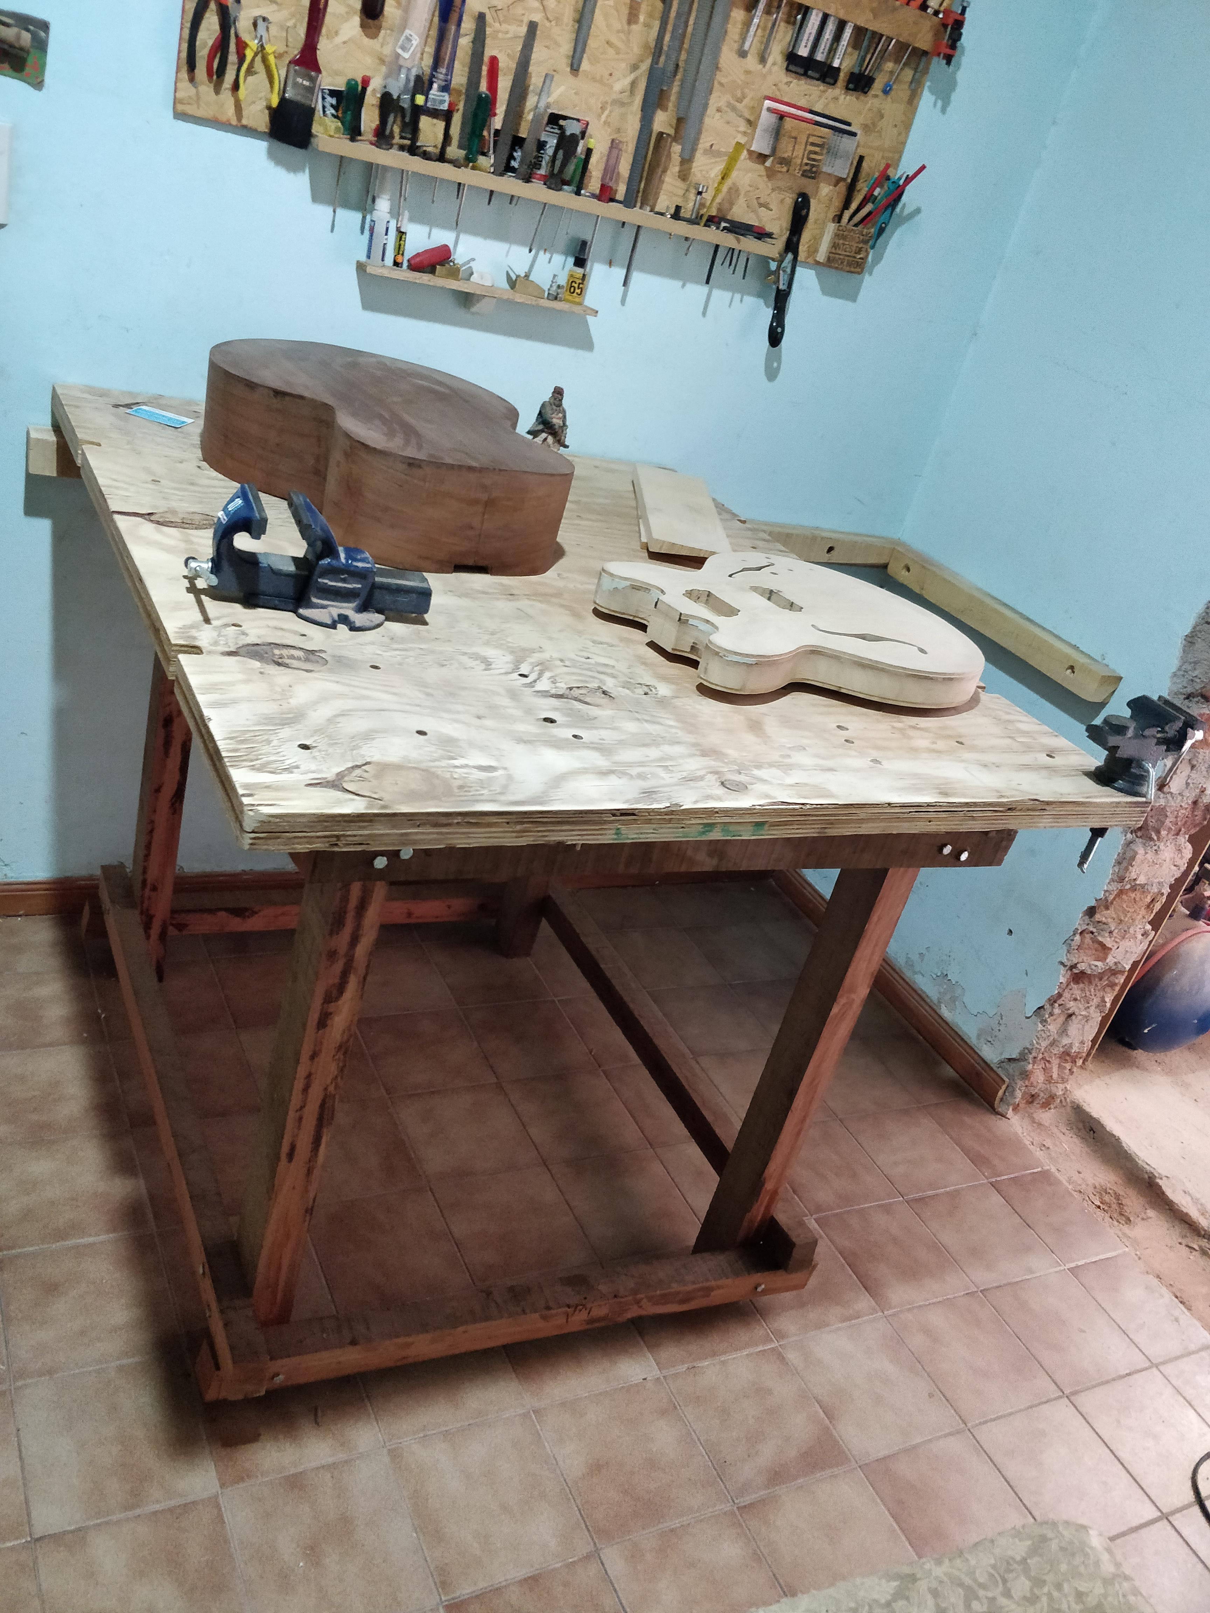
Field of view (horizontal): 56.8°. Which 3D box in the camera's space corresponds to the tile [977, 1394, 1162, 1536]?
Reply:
[{"bbox_3d":[0.713,1.038,1.740,0.203,0.010,0.193,-2,35,-29],"label":"tile"}]

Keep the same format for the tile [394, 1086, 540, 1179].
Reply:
[{"bbox_3d":[-0.250,0.585,2.006,0.203,0.010,0.193,-2,35,-29],"label":"tile"}]

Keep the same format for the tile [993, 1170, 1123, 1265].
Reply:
[{"bbox_3d":[0.885,0.804,2.191,0.158,0.010,0.193,-2,35,-29],"label":"tile"}]

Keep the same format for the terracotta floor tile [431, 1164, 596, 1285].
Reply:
[{"bbox_3d":[-0.141,0.637,1.700,0.196,0.010,0.194,-1,31,-30],"label":"terracotta floor tile"}]

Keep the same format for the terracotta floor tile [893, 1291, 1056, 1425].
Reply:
[{"bbox_3d":[0.617,0.924,1.877,0.203,0.010,0.193,-2,35,-29],"label":"terracotta floor tile"}]

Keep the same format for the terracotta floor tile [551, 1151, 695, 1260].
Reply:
[{"bbox_3d":[0.035,0.635,1.784,0.196,0.010,0.194,-1,31,-30],"label":"terracotta floor tile"}]

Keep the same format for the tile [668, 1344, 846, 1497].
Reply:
[{"bbox_3d":[0.231,0.928,1.690,0.203,0.010,0.193,-2,35,-29],"label":"tile"}]

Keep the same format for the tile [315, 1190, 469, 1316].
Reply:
[{"bbox_3d":[-0.316,0.640,1.616,0.196,0.010,0.194,-1,31,-30],"label":"tile"}]

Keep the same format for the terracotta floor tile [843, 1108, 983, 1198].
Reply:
[{"bbox_3d":[0.617,0.692,2.244,0.203,0.010,0.193,-2,35,-29],"label":"terracotta floor tile"}]

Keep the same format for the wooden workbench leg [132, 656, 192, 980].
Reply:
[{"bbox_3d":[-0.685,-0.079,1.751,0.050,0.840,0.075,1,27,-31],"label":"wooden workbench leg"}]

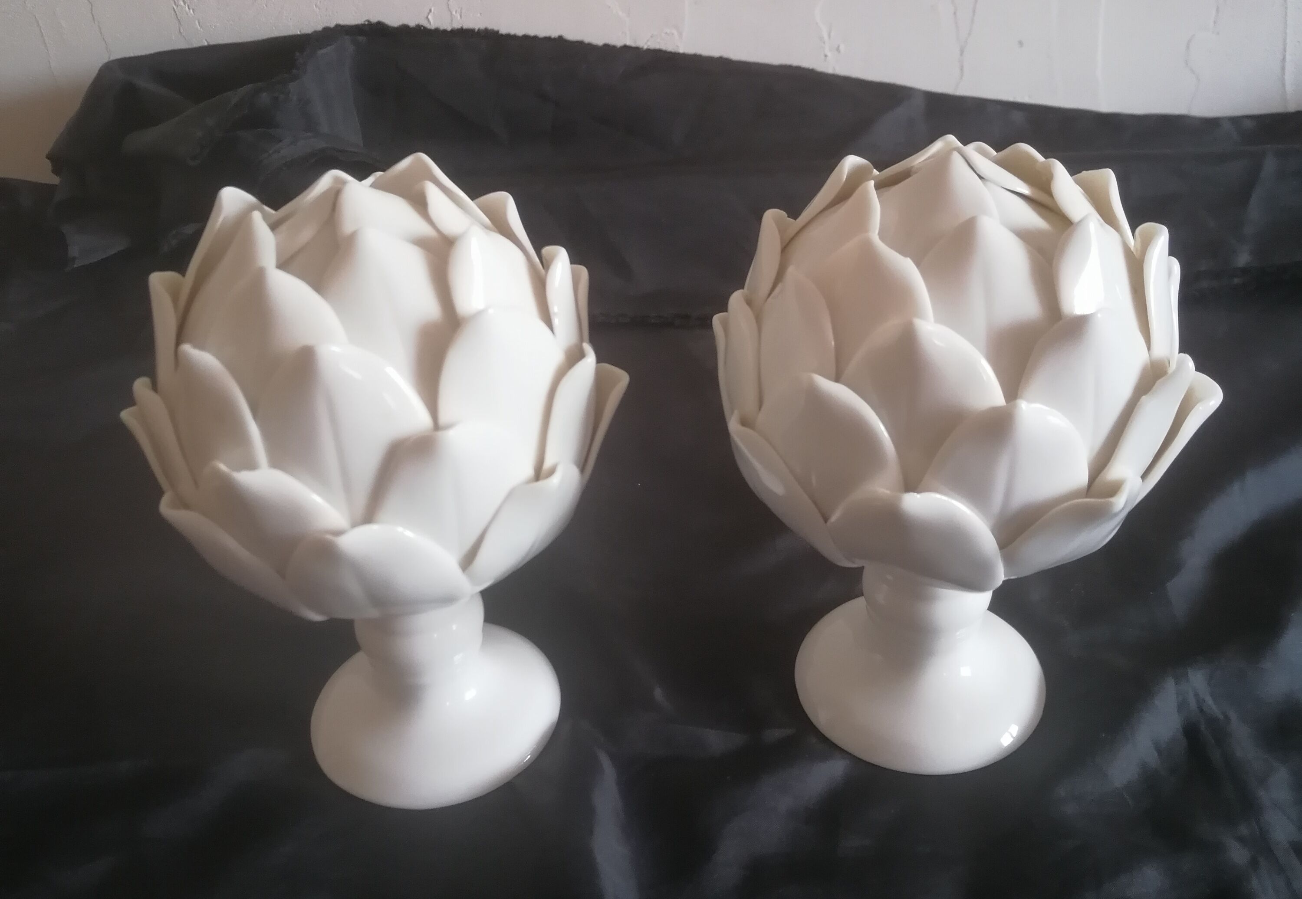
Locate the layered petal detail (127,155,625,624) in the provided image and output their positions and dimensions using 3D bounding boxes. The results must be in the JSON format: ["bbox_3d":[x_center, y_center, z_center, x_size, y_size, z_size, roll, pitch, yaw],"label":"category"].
[{"bbox_3d":[-0.093,-0.019,0.463,0.167,0.142,0.167,-3,36,0],"label":"layered petal detail"}]

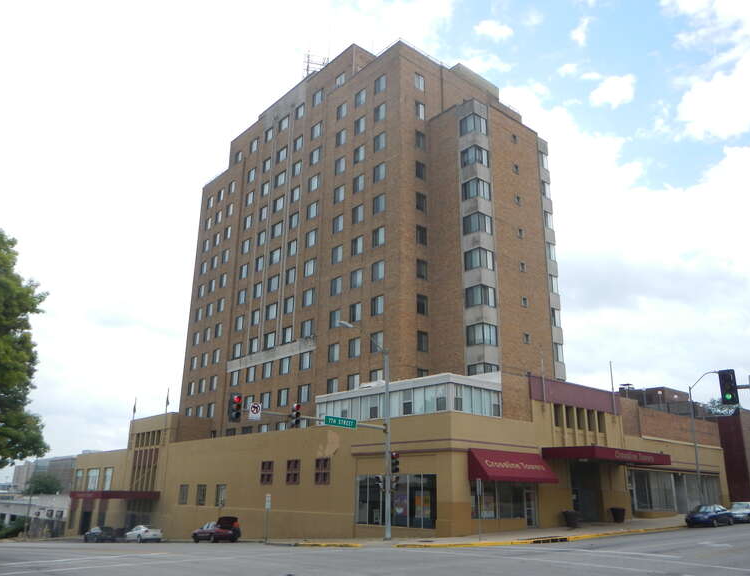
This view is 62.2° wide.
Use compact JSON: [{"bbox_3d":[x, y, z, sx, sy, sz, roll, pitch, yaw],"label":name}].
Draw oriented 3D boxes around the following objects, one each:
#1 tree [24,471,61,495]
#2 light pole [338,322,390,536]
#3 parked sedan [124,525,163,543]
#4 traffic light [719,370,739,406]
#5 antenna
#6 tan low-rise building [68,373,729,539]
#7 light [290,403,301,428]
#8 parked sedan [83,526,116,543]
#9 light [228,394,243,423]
[{"bbox_3d":[-61.424,36.776,114.446,7.000,8.500,7.000,16,-24,-39],"label":"tree"},{"bbox_3d":[-0.573,7.718,34.163,4.200,11.400,0.450,16,-24,-39],"label":"light pole"},{"bbox_3d":[-22.370,23.654,60.042,1.800,1.420,4.700,16,-24,-39],"label":"parked sedan"},{"bbox_3d":[13.060,3.647,22.885,0.350,1.300,0.620,16,-24,-39],"label":"traffic light"},{"bbox_3d":[-6.148,-22.885,64.997,1.700,4.000,3.000,16,-24,-39],"label":"antenna"},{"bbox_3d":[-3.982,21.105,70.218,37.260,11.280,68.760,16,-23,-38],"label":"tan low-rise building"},{"bbox_3d":[-3.918,6.413,31.271,0.420,1.120,0.400,16,-24,-39],"label":"light"},{"bbox_3d":[-31.114,27.764,70.112,1.800,1.450,4.700,16,-24,-39],"label":"parked sedan"},{"bbox_3d":[-6.573,5.571,29.069,0.620,1.330,0.380,16,-24,-39],"label":"light"}]

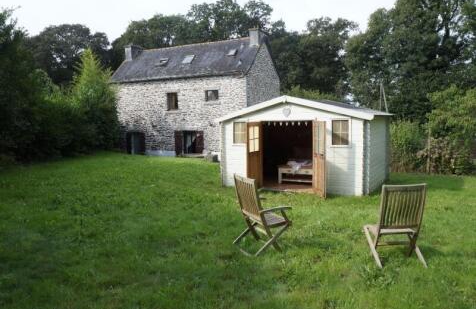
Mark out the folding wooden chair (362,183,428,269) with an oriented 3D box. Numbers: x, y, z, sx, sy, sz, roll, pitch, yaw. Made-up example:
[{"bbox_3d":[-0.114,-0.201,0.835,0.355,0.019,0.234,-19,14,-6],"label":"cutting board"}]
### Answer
[{"bbox_3d":[1.727,0.749,3.941,0.490,0.905,0.560,-1,4,1],"label":"folding wooden chair"}]

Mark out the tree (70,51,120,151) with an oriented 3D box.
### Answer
[{"bbox_3d":[-11.057,-4.238,27.500,3.600,7.700,3.600,-1,5,0],"label":"tree"}]

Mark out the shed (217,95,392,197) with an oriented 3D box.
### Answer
[{"bbox_3d":[2.000,-0.409,10.394,4.295,2.442,2.859,2,6,32],"label":"shed"}]

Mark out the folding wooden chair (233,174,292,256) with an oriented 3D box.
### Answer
[{"bbox_3d":[0.286,0.701,4.302,0.570,0.905,0.560,-3,4,-27],"label":"folding wooden chair"}]

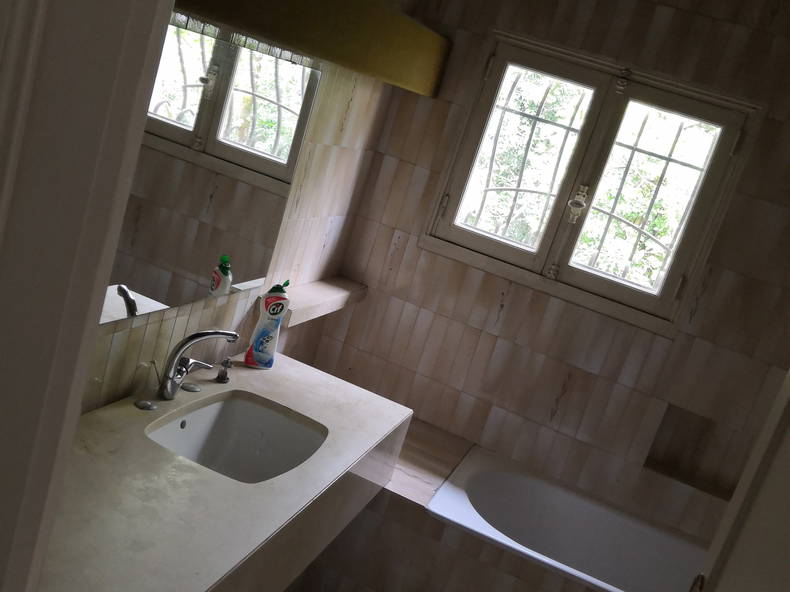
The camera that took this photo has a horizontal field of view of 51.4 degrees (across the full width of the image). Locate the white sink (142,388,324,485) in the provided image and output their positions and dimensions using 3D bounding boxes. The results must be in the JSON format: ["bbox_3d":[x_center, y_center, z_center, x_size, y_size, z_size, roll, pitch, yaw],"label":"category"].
[{"bbox_3d":[-0.403,0.429,2.119,0.376,0.161,0.522,21,12,14],"label":"white sink"}]

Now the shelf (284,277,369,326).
[{"bbox_3d":[-0.282,0.008,2.930,0.135,0.056,0.709,21,12,14],"label":"shelf"}]

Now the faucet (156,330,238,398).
[{"bbox_3d":[-0.512,0.178,2.158,0.163,0.215,0.065,15,12,-10],"label":"faucet"}]

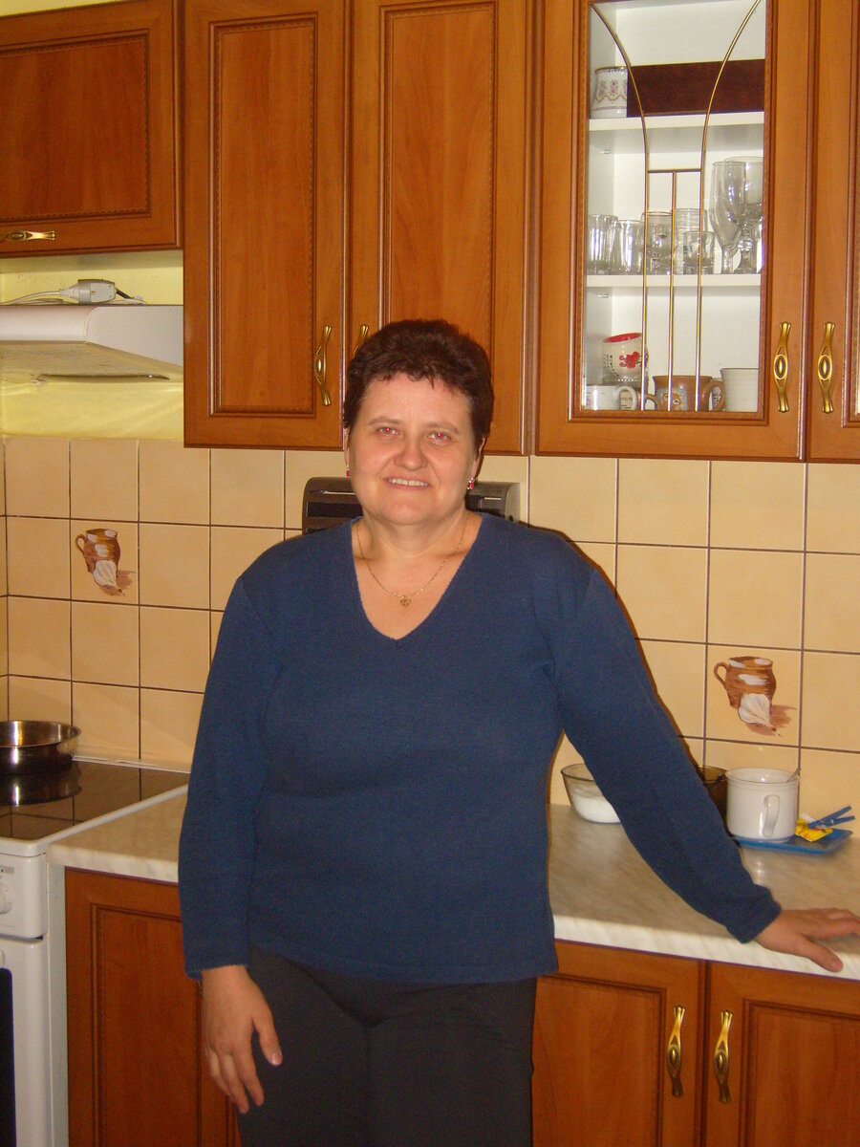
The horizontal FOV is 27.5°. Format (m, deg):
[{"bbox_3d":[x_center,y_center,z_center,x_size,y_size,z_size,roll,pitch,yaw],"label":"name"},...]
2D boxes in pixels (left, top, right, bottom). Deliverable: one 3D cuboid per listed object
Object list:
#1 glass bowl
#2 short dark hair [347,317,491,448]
[{"bbox_3d":[0.282,0.353,2.772,0.147,0.078,0.147,0,6,0],"label":"glass bowl"},{"bbox_3d":[-0.014,-0.226,2.174,0.182,0.180,0.205,4,6,5],"label":"short dark hair"}]

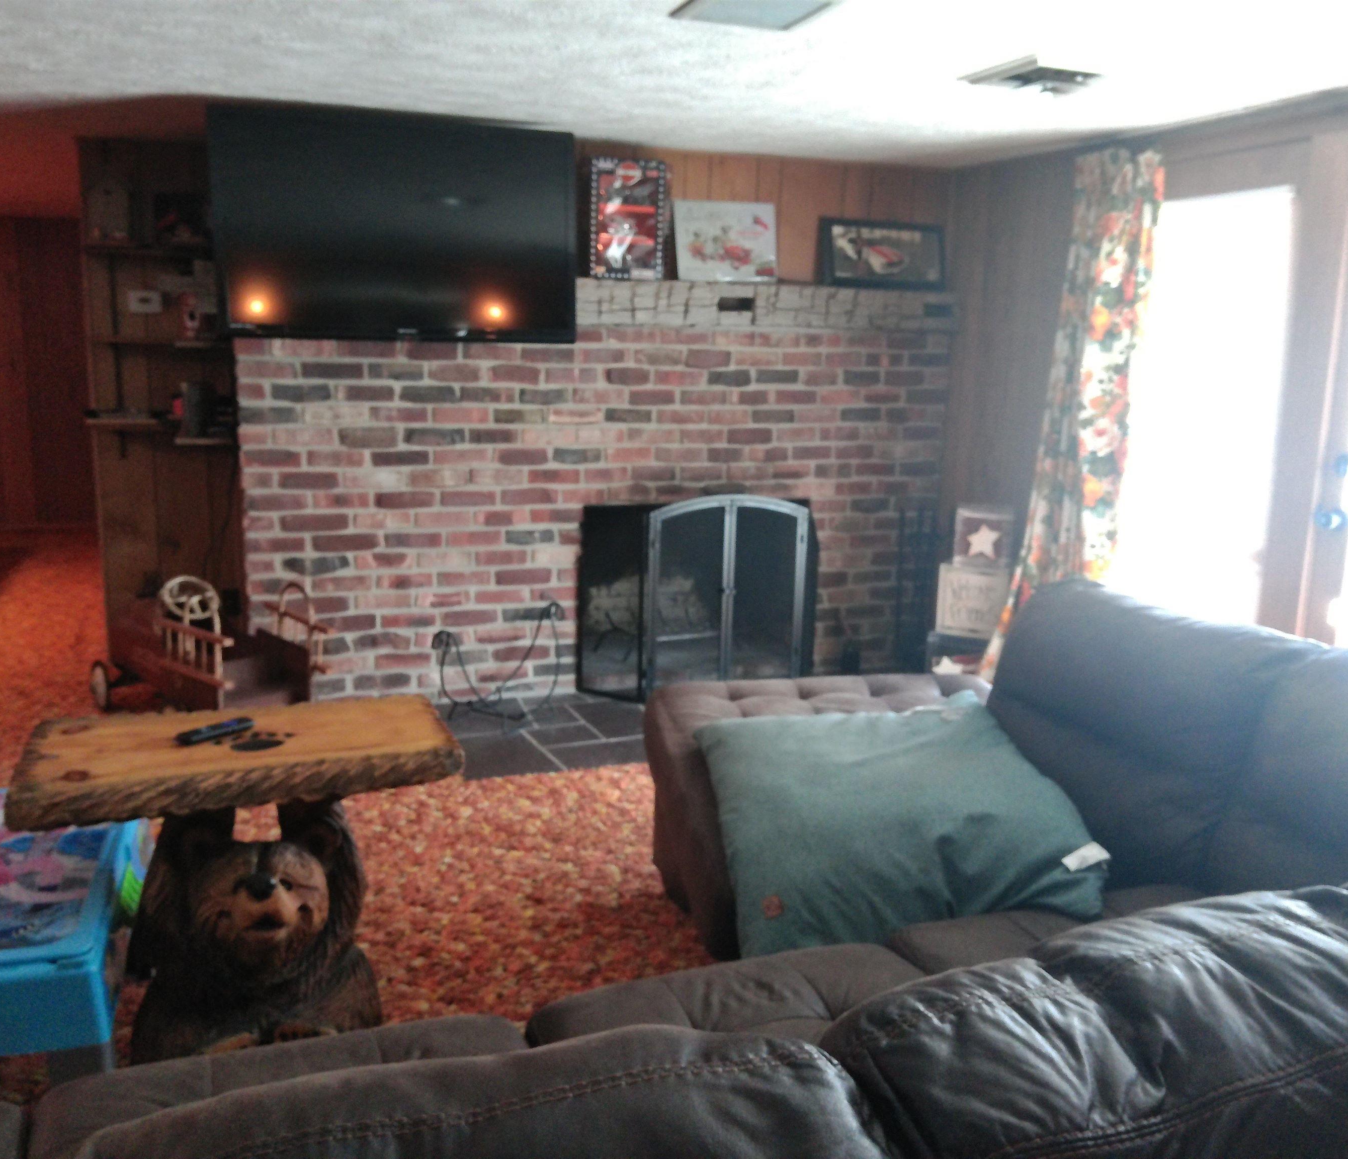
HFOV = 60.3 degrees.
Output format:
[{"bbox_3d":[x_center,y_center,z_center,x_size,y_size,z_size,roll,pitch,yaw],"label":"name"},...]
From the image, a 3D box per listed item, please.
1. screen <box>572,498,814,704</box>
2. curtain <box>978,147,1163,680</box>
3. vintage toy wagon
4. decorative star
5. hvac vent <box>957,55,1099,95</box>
[{"bbox_3d":[0.157,0.047,4.539,1.031,0.786,0.262,-3,12,-19],"label":"screen"},{"bbox_3d":[1.348,-0.446,4.053,0.167,1.974,0.613,-3,12,-19],"label":"curtain"},{"bbox_3d":[-1.627,0.253,4.054,0.914,0.502,0.413,9,14,36],"label":"vintage toy wagon"},{"bbox_3d":[1.198,-0.147,4.482,0.153,0.145,0.022,10,14,37],"label":"decorative star"},{"bbox_3d":[0.940,-1.270,2.959,0.301,0.033,0.284,-3,12,-19],"label":"hvac vent"}]

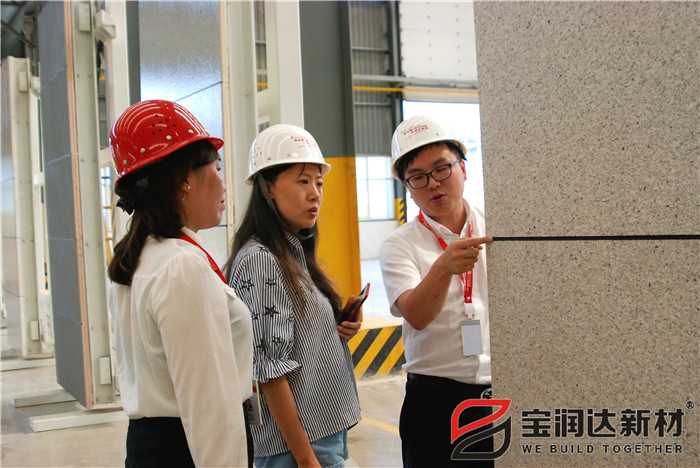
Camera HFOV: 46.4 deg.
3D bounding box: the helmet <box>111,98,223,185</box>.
[{"bbox_3d":[-0.440,-0.227,1.887,0.272,0.155,0.214,-25,9,-22],"label":"helmet"}]

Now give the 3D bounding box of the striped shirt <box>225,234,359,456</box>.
[{"bbox_3d":[-0.142,0.282,2.250,0.310,0.575,0.420,-2,0,13],"label":"striped shirt"}]

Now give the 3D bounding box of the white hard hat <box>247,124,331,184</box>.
[{"bbox_3d":[-0.172,-0.226,2.252,0.214,0.155,0.272,-2,-6,-42],"label":"white hard hat"}]

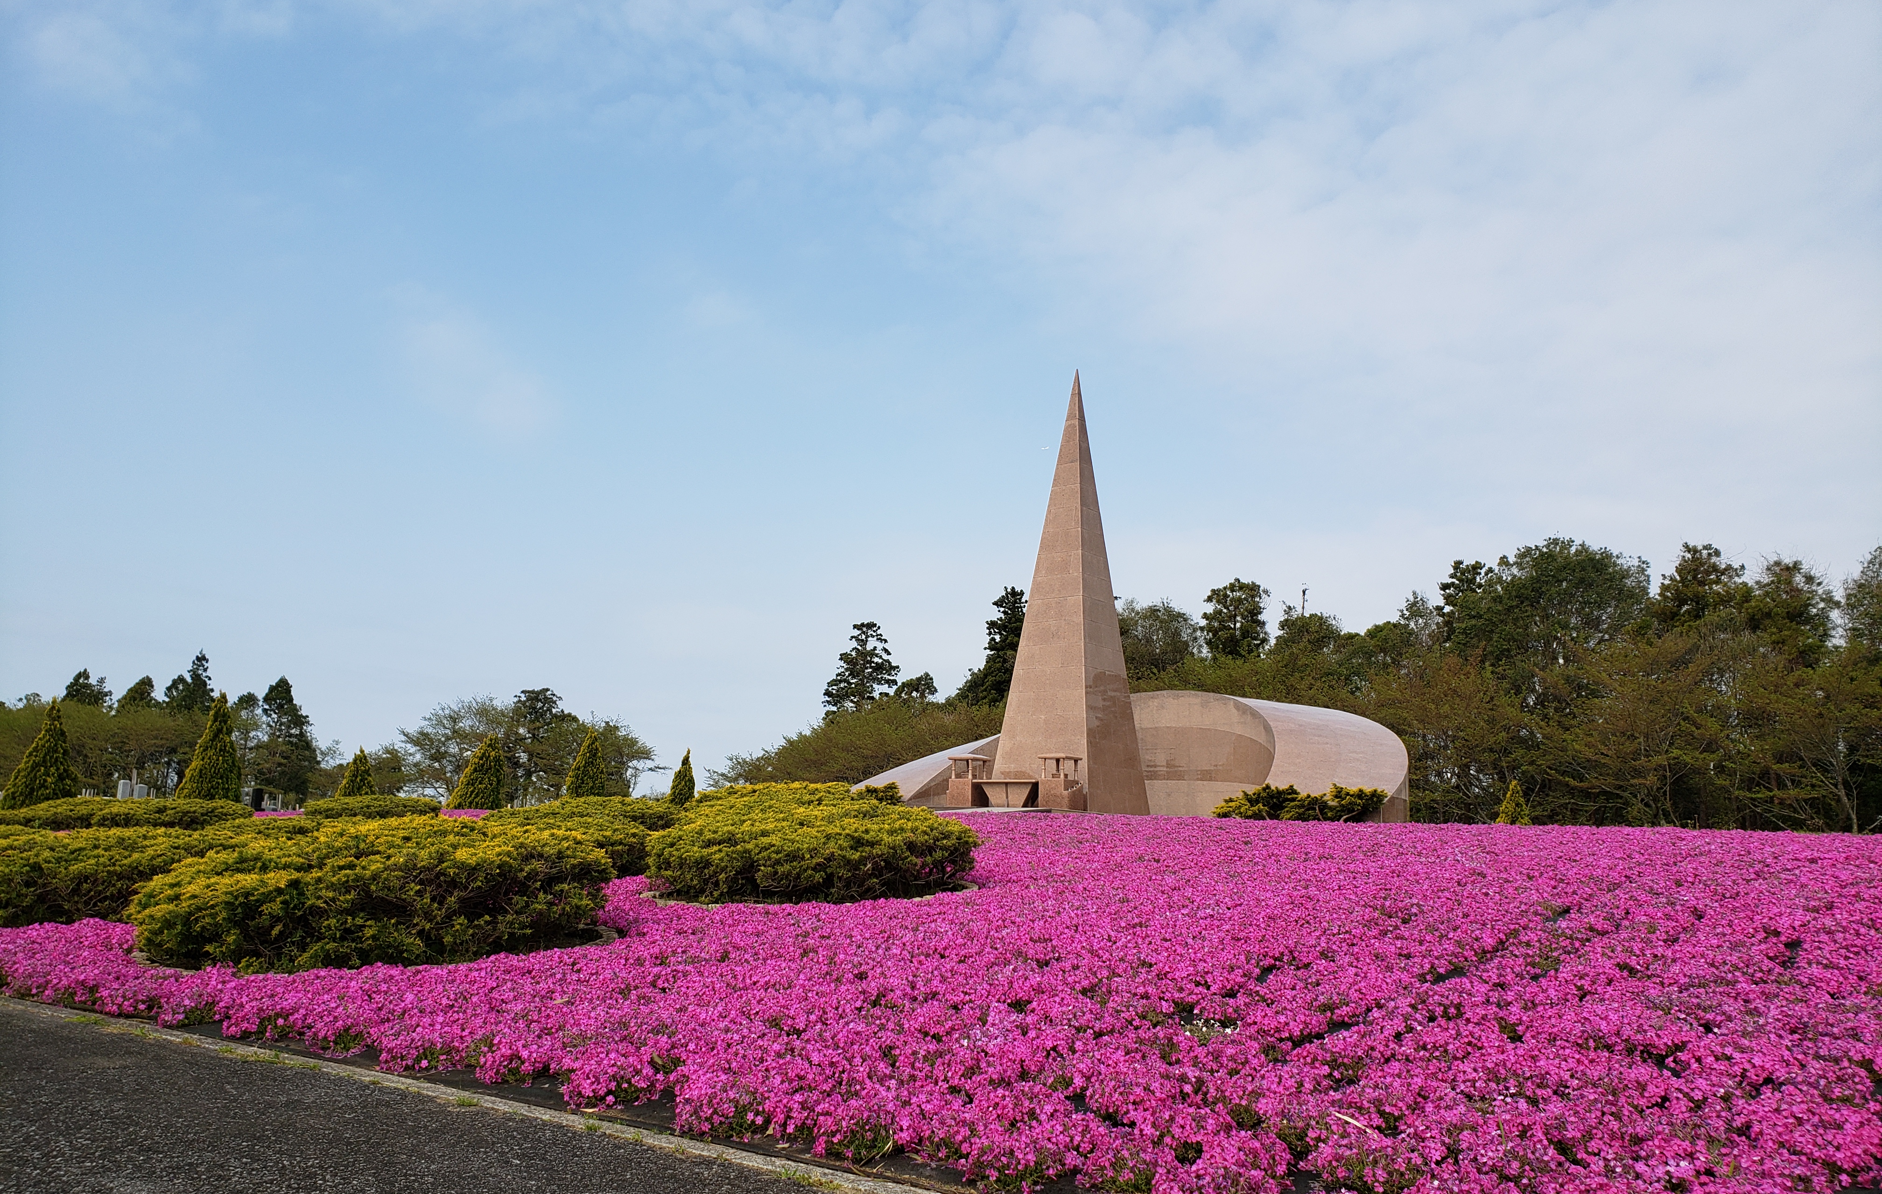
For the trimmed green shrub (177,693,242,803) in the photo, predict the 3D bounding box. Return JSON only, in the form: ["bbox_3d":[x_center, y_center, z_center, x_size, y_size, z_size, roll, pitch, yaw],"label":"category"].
[{"bbox_3d":[-16.030,3.524,31.220,1.550,2.801,1.550,6,-10,-26],"label":"trimmed green shrub"}]

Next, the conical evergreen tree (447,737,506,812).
[{"bbox_3d":[-12.187,4.687,37.162,1.500,2.064,1.500,5,-9,-18],"label":"conical evergreen tree"}]

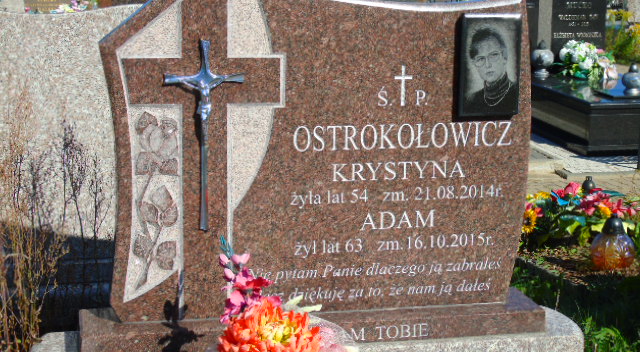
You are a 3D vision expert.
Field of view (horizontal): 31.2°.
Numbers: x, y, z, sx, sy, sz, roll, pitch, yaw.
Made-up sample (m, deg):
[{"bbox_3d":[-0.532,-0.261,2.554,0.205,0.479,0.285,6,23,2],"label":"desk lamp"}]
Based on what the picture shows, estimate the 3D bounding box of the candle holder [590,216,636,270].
[{"bbox_3d":[1.198,0.278,4.680,0.180,0.215,0.180,-2,11,-12],"label":"candle holder"}]

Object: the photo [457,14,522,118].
[{"bbox_3d":[0.462,-0.298,3.103,0.170,0.277,0.025,-2,11,-12],"label":"photo"}]

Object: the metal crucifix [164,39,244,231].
[{"bbox_3d":[-0.298,-0.107,2.956,0.204,0.498,0.045,-2,11,-12],"label":"metal crucifix"}]

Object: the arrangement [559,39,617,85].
[{"bbox_3d":[2.463,-1.075,10.550,0.470,0.350,0.340,-2,11,-12],"label":"arrangement"}]

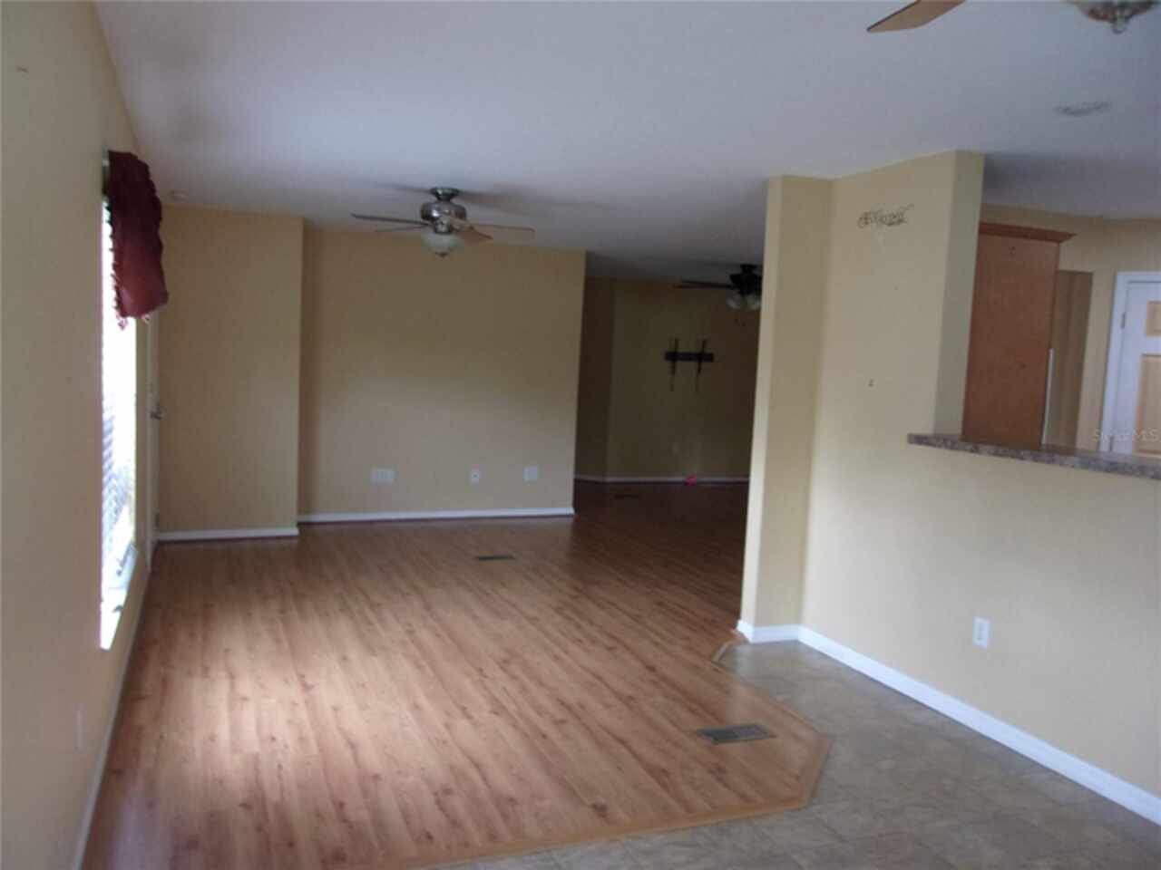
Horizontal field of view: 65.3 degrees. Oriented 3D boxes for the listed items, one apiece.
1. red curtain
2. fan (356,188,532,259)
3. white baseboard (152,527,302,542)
[{"bbox_3d":[-1.728,-0.716,3.589,0.150,0.520,1.600,0,5,-22],"label":"red curtain"},{"bbox_3d":[-0.806,-1.241,5.292,1.090,0.388,1.090,0,5,-22],"label":"fan"},{"bbox_3d":[-2.558,0.724,6.614,0.947,0.078,0.015,0,5,-22],"label":"white baseboard"}]

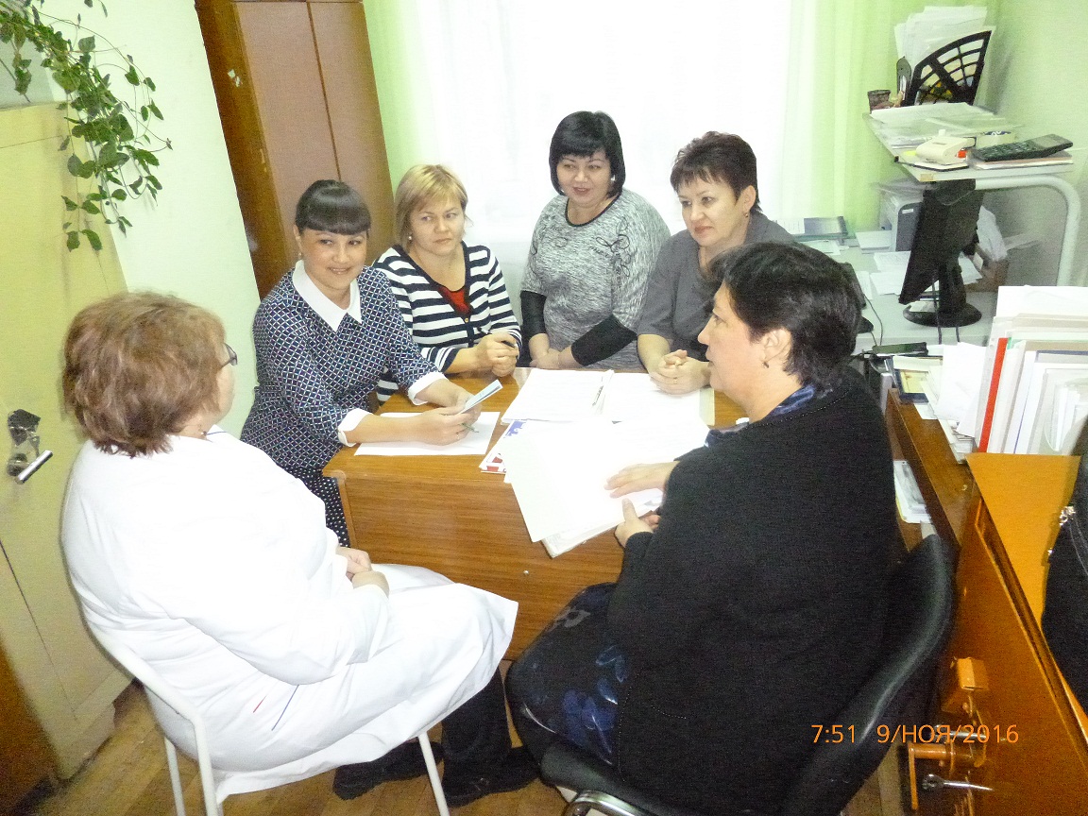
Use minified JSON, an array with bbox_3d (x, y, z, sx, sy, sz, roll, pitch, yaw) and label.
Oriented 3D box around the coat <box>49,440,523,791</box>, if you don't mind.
[{"bbox_3d":[-0.392,0.331,1.385,0.680,0.750,0.520,-7,24,-4],"label":"coat"}]

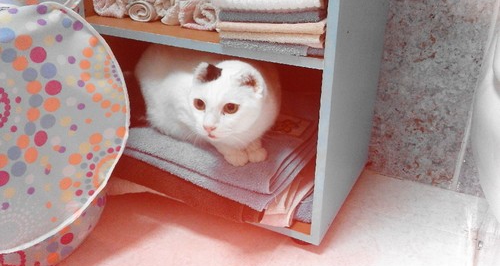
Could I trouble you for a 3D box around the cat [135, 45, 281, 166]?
[{"bbox_3d":[-0.073,-0.076,0.803,0.181,0.181,0.317,-15,31,-25],"label":"cat"}]

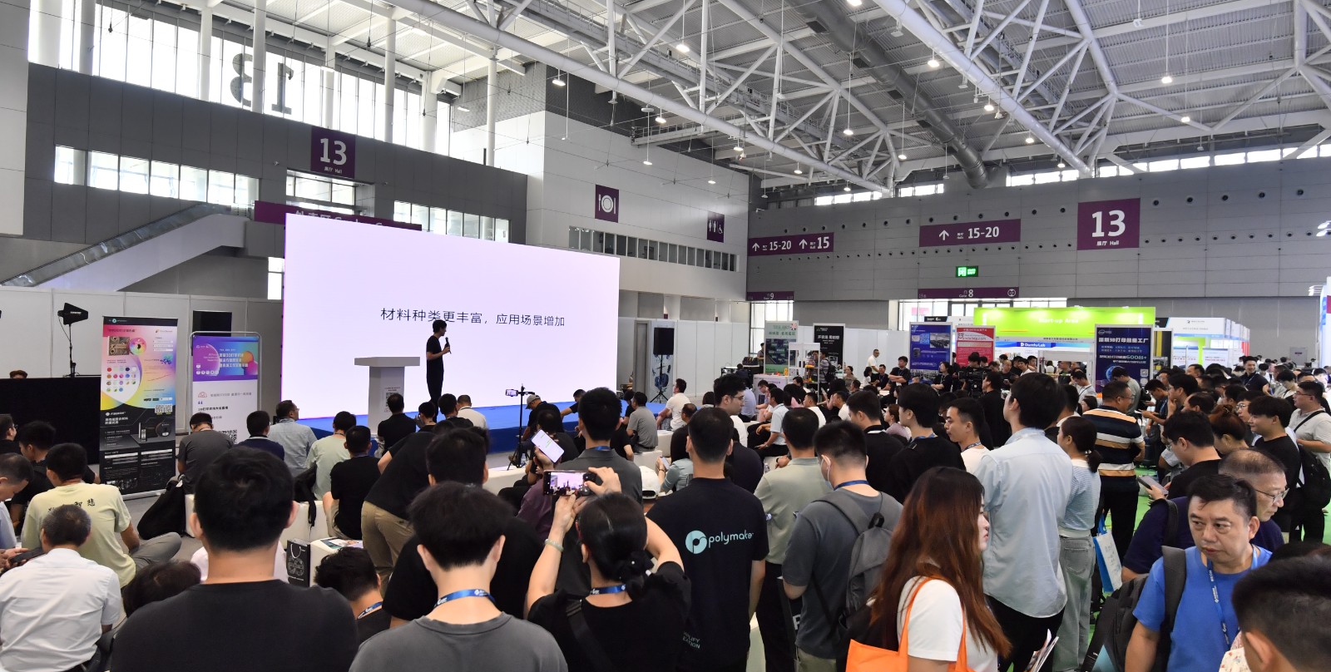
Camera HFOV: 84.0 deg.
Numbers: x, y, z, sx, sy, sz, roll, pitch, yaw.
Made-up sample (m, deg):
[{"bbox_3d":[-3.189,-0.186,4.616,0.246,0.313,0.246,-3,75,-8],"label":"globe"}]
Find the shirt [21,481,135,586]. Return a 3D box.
[{"bbox_3d":[-3.333,1.128,4.200,0.490,0.590,0.320,1,0,-24],"label":"shirt"}]

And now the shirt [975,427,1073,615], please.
[{"bbox_3d":[1.575,0.818,3.250,0.470,0.790,0.290,1,0,-12],"label":"shirt"}]

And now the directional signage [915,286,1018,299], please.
[{"bbox_3d":[27.925,-3.927,68.579,9.030,0.960,0.100,2,1,39],"label":"directional signage"}]

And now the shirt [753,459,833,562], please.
[{"bbox_3d":[0.688,0.879,3.720,0.480,0.560,0.290,1,0,-24],"label":"shirt"}]

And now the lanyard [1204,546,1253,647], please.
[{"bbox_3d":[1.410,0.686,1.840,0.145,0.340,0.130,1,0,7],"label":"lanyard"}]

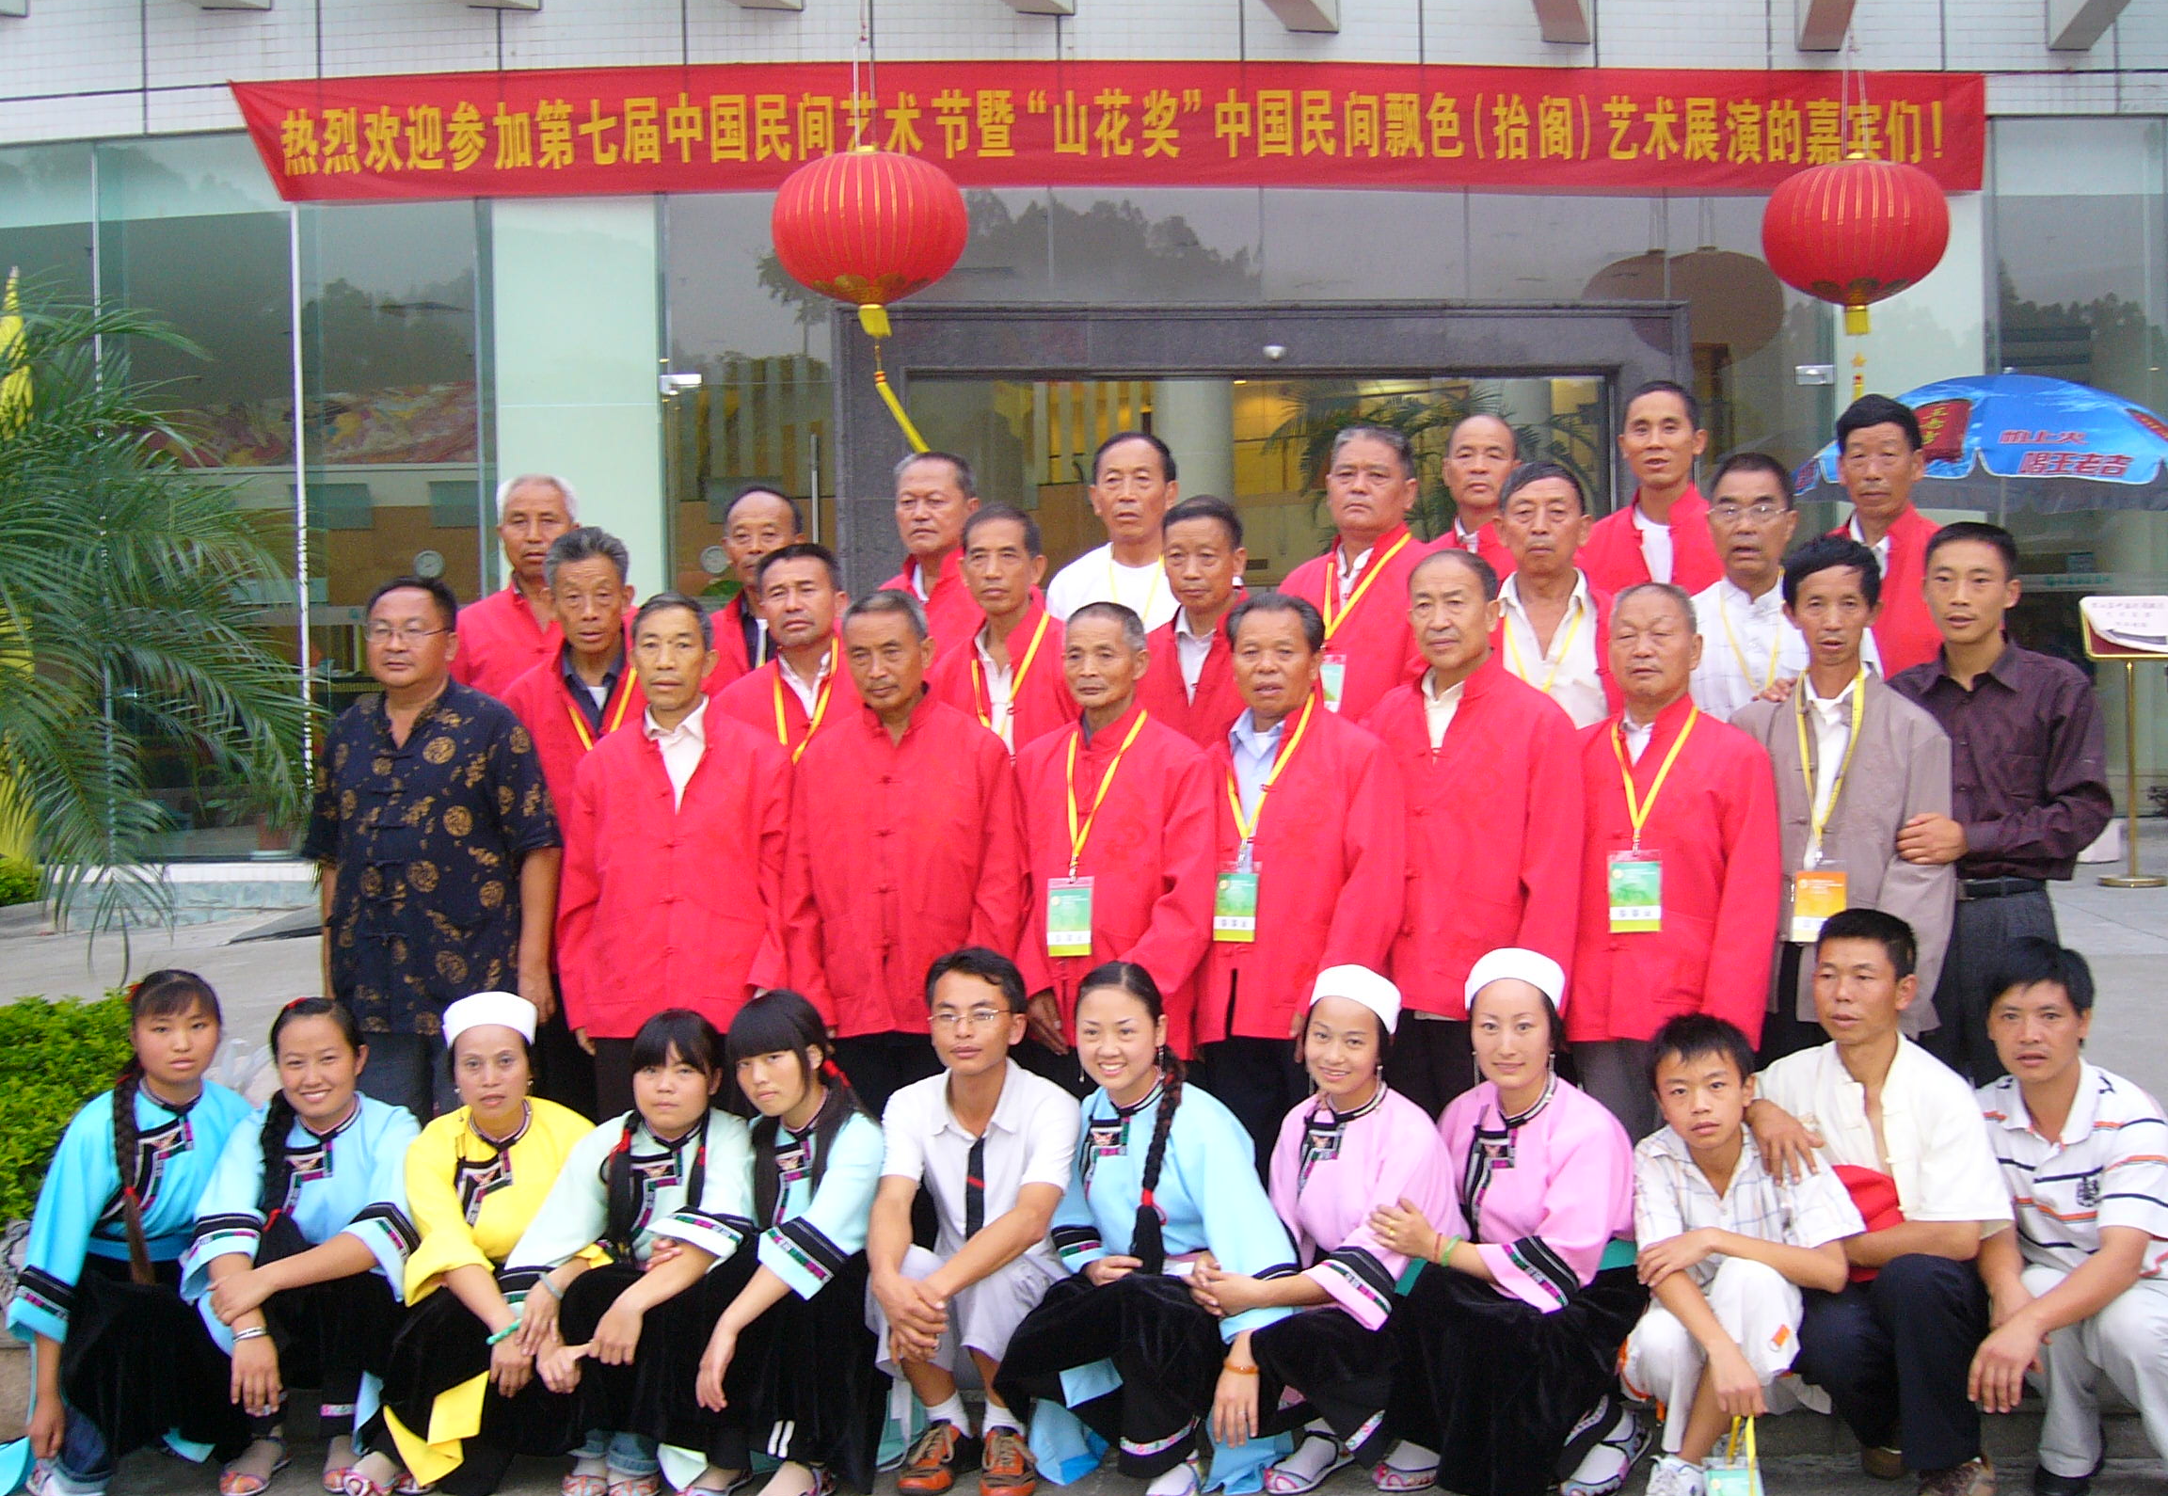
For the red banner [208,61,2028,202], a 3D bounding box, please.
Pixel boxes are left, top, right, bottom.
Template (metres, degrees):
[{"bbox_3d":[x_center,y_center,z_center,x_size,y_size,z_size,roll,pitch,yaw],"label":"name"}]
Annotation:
[{"bbox_3d":[0.125,-3.363,13.000,9.600,0.730,0.090,0,0,-2],"label":"red banner"}]

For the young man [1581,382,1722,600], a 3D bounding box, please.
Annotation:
[{"bbox_3d":[1.314,0.019,5.355,0.480,1.680,0.280,-1,0,15],"label":"young man"}]

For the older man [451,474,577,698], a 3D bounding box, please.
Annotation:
[{"bbox_3d":[-1.300,0.171,5.700,0.460,1.640,0.300,-1,1,-4],"label":"older man"}]

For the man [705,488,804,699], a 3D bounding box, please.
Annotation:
[{"bbox_3d":[-0.746,0.194,5.680,0.450,1.640,0.300,-1,1,4],"label":"man"}]

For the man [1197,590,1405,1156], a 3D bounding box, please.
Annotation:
[{"bbox_3d":[0.442,0.490,4.950,0.470,1.630,0.310,-1,1,24],"label":"man"}]

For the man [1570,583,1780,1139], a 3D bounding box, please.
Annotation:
[{"bbox_3d":[1.180,0.487,4.800,0.460,1.630,0.300,-1,1,27],"label":"man"}]

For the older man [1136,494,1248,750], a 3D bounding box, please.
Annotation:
[{"bbox_3d":[0.259,0.291,5.105,0.480,1.660,0.280,-1,0,10],"label":"older man"}]

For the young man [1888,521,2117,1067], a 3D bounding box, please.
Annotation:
[{"bbox_3d":[1.831,0.389,4.758,0.520,1.682,0.360,-1,0,30],"label":"young man"}]

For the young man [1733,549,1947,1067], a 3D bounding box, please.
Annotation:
[{"bbox_3d":[1.538,0.404,4.793,0.500,1.664,0.310,-1,0,20],"label":"young man"}]

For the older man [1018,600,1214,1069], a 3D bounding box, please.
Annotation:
[{"bbox_3d":[0.077,0.481,4.968,0.460,1.566,0.310,-1,0,21],"label":"older man"}]

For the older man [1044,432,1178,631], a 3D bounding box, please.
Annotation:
[{"bbox_3d":[0.127,0.134,5.355,0.490,1.680,0.280,-1,0,4],"label":"older man"}]

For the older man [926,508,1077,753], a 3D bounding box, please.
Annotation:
[{"bbox_3d":[-0.172,0.256,5.476,0.490,1.630,0.300,-1,0,7],"label":"older man"}]

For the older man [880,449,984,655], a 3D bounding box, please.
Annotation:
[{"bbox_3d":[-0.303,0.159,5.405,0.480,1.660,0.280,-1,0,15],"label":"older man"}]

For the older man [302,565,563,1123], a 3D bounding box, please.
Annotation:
[{"bbox_3d":[-1.299,0.491,4.805,0.500,1.670,0.290,-1,0,14],"label":"older man"}]

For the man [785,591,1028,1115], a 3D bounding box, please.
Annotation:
[{"bbox_3d":[-0.360,0.471,5.021,0.510,1.603,0.310,-1,0,10],"label":"man"}]

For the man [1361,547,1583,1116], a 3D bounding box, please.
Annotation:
[{"bbox_3d":[0.802,0.421,4.881,0.490,1.658,0.310,-1,0,30],"label":"man"}]

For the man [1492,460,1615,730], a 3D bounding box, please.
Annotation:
[{"bbox_3d":[1.025,0.223,5.105,0.480,1.670,0.280,-1,0,14],"label":"man"}]

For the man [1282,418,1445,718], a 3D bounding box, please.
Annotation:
[{"bbox_3d":[0.649,0.095,5.480,0.480,1.670,0.320,-1,1,25],"label":"man"}]

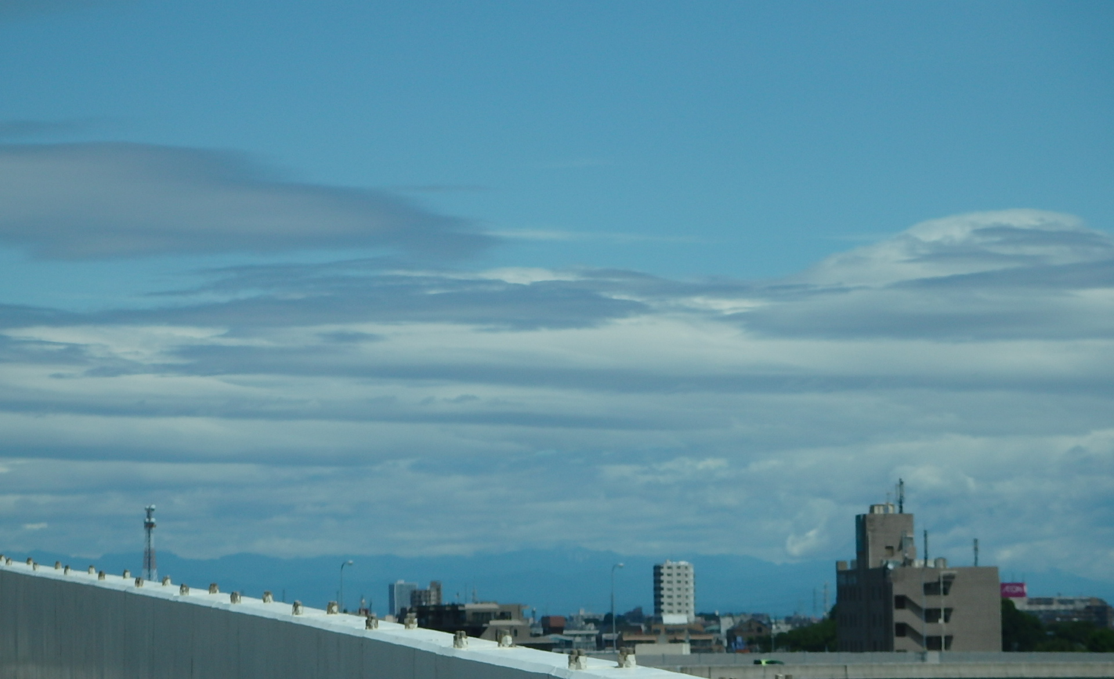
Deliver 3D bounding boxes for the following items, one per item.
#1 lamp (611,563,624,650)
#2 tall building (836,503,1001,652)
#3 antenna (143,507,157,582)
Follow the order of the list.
[{"bbox_3d":[5.980,26.632,490.000,0.400,9.200,1.900,1,-4,-40],"label":"lamp"},{"bbox_3d":[40.811,31.616,560.000,13.700,26.000,13.200,0,-3,-24],"label":"tall building"},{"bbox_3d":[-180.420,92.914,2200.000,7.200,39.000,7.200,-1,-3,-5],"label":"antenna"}]

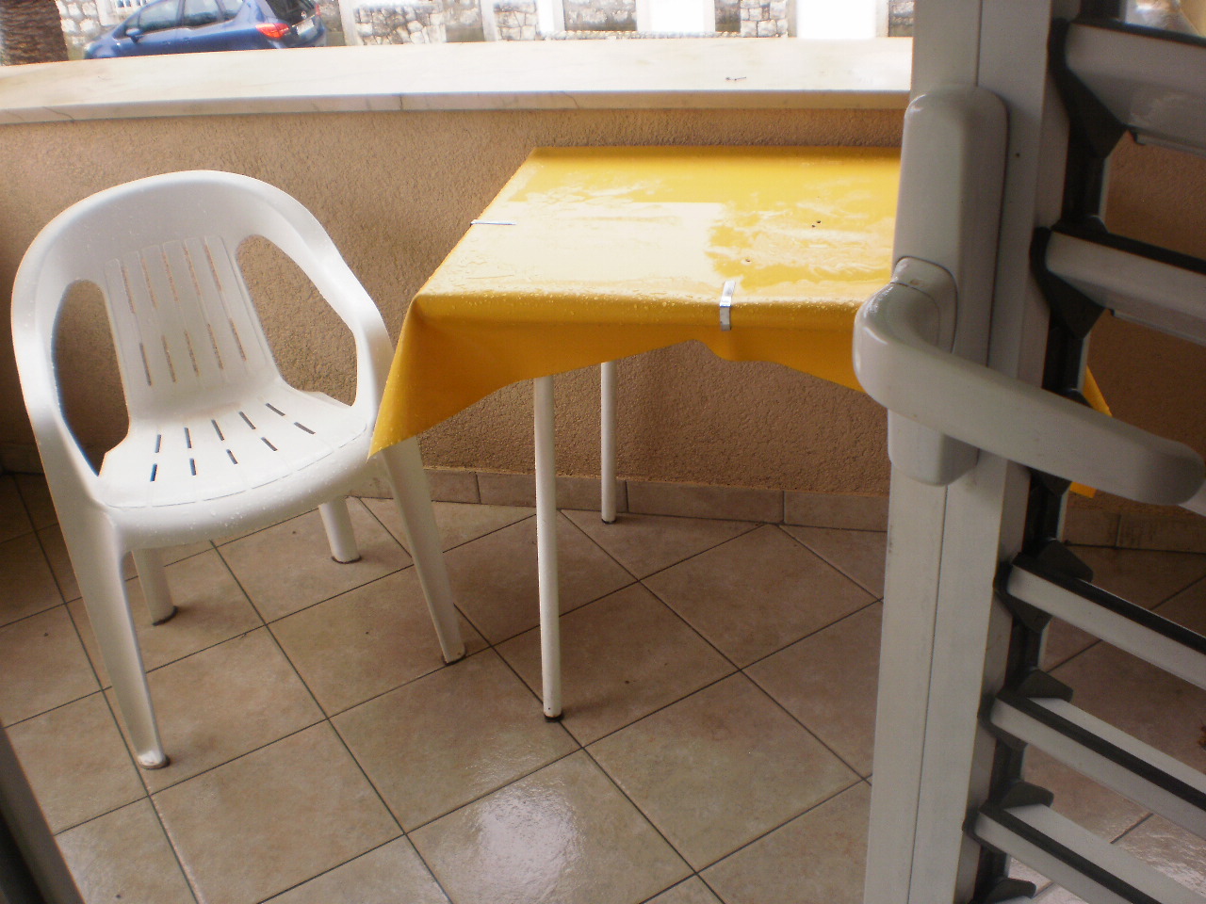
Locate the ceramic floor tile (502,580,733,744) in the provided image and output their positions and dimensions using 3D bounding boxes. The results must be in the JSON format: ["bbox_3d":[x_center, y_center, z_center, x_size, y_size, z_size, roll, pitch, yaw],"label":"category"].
[{"bbox_3d":[0.019,0.351,2.213,0.300,0.010,0.300,-21,35,-24],"label":"ceramic floor tile"}]

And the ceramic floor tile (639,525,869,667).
[{"bbox_3d":[0.276,0.251,2.339,0.300,0.010,0.300,-21,35,-24],"label":"ceramic floor tile"}]

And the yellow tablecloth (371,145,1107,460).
[{"bbox_3d":[0.220,-0.232,1.906,0.945,0.224,0.648,3,32,14],"label":"yellow tablecloth"}]

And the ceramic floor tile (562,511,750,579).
[{"bbox_3d":[0.117,0.127,2.565,0.300,0.010,0.300,-21,35,-24],"label":"ceramic floor tile"}]

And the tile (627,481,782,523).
[{"bbox_3d":[0.194,0.096,2.527,0.300,0.070,0.010,3,32,14],"label":"tile"}]

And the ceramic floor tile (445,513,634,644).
[{"bbox_3d":[-0.140,0.227,2.439,0.300,0.010,0.300,-21,35,-24],"label":"ceramic floor tile"}]

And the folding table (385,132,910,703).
[{"bbox_3d":[0.246,-0.019,2.065,0.818,0.739,0.585,3,32,14],"label":"folding table"}]

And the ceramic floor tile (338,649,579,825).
[{"bbox_3d":[-0.238,0.451,2.087,0.300,0.010,0.300,-21,35,-24],"label":"ceramic floor tile"}]

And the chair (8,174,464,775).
[{"bbox_3d":[-0.620,-0.015,2.139,0.567,0.788,0.521,-17,33,-19],"label":"chair"}]

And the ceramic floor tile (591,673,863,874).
[{"bbox_3d":[0.178,0.475,1.987,0.300,0.010,0.300,-21,35,-24],"label":"ceramic floor tile"}]

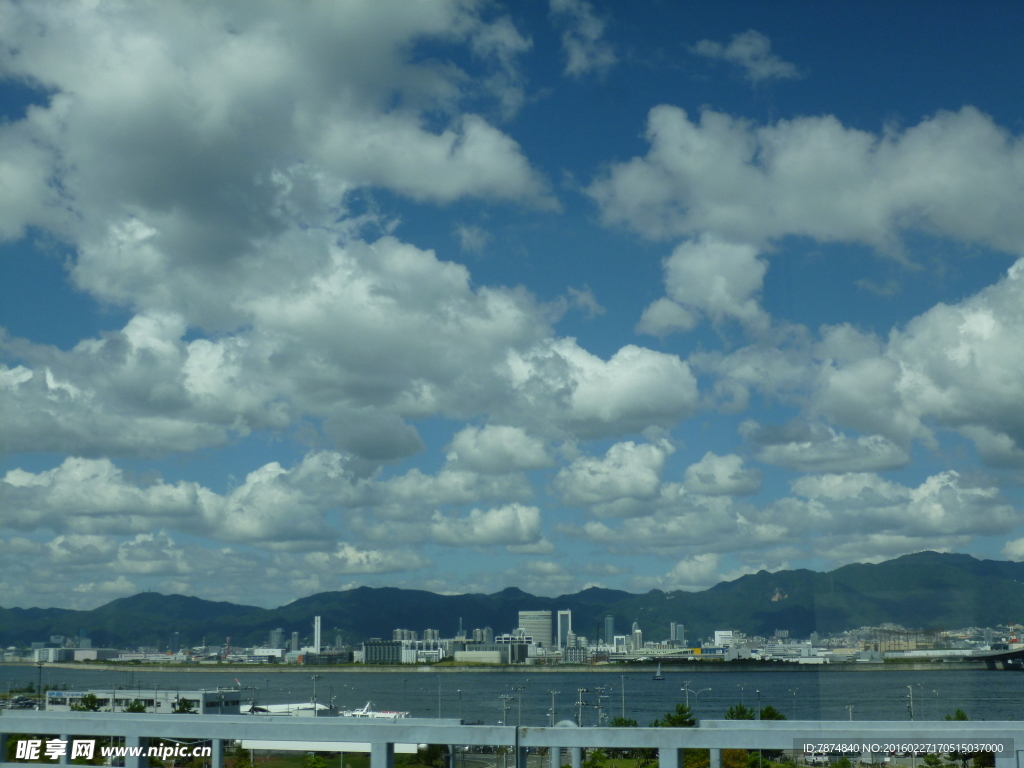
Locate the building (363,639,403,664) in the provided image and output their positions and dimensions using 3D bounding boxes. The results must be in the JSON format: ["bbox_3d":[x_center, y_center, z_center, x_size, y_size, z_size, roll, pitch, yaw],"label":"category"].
[{"bbox_3d":[-131.220,276.480,1460.810,39.000,24.100,22.000,0,-11,0],"label":"building"}]

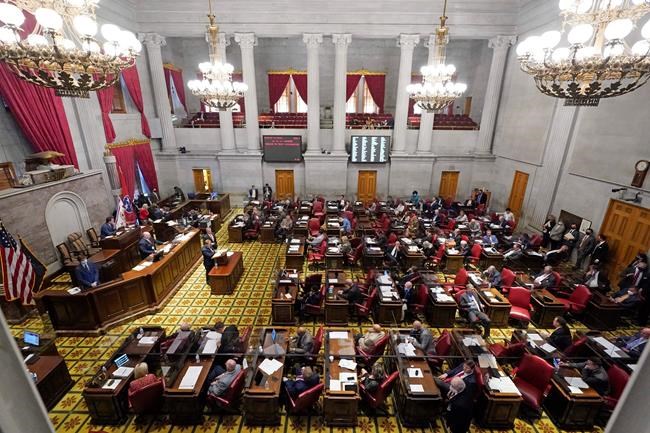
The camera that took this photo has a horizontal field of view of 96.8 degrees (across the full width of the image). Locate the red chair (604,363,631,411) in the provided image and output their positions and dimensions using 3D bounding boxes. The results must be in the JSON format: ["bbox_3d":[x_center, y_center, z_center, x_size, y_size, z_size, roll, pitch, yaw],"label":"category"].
[{"bbox_3d":[5.605,3.584,5.800,0.670,1.060,0.630,1,19,3],"label":"red chair"}]

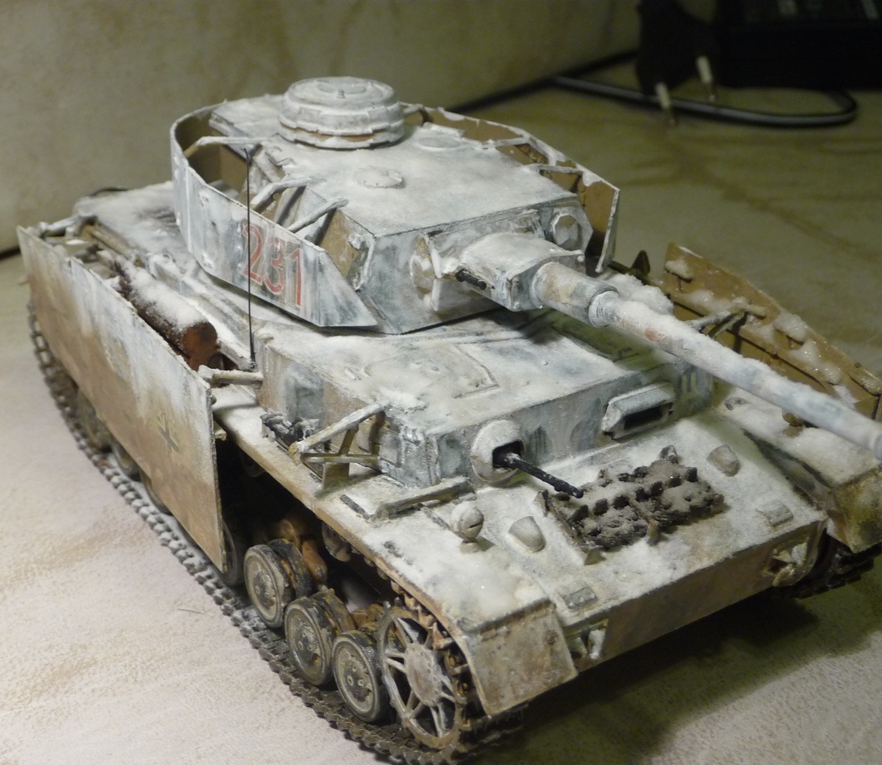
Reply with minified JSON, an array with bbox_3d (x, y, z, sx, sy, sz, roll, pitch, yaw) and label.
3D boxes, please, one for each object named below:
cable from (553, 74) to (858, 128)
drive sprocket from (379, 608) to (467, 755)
[{"bbox_3d":[0.104,-0.110,0.516,0.122,0.006,0.048,2,28,-2],"label":"cable"},{"bbox_3d":[-0.001,0.039,0.182,0.006,0.021,0.021,-16,33,-32],"label":"drive sprocket"}]

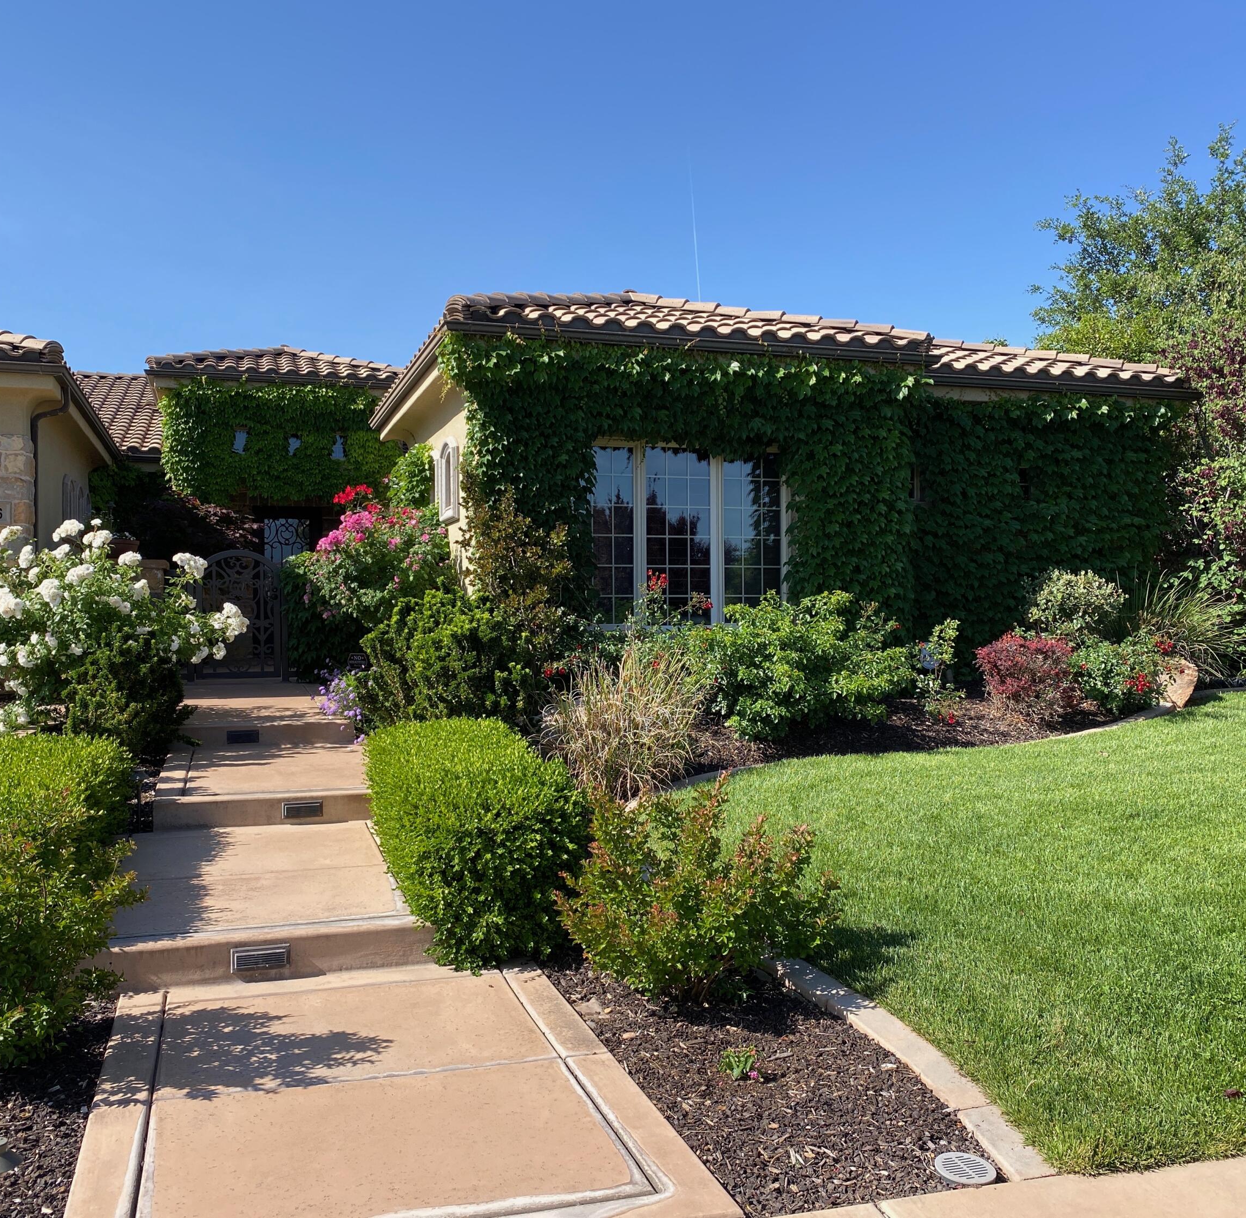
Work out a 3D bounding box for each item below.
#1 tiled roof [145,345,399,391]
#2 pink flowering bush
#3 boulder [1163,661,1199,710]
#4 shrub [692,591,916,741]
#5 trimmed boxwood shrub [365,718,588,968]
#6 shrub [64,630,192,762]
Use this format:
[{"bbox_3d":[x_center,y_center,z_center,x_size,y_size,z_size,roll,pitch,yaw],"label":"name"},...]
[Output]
[{"bbox_3d":[-5.680,-3.910,20.300,4.100,1.050,3.700,0,0,-18],"label":"tiled roof"},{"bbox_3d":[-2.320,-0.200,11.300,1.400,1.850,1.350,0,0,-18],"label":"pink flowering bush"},{"bbox_3d":[5.200,0.690,11.450,0.440,0.470,0.400,0,0,-18],"label":"boulder"},{"bbox_3d":[1.450,0.425,9.850,1.700,1.120,1.450,0,0,-18],"label":"shrub"},{"bbox_3d":[-0.780,1.045,5.850,0.780,0.840,1.900,0,0,-18],"label":"trimmed boxwood shrub"},{"bbox_3d":[-3.600,0.605,8.900,0.920,0.950,0.920,0,0,-18],"label":"shrub"}]

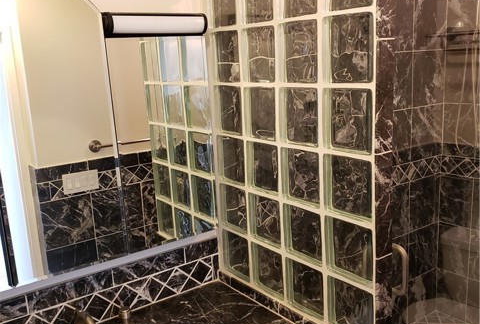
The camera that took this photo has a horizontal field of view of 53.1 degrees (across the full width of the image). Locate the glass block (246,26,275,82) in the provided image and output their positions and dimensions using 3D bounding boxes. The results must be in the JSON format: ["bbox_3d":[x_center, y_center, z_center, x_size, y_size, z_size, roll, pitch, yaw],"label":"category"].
[{"bbox_3d":[0.092,-0.378,1.698,0.080,0.190,0.190,-12,15,-35],"label":"glass block"}]

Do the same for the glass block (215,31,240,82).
[{"bbox_3d":[-0.028,-0.405,1.855,0.080,0.190,0.190,-12,15,-35],"label":"glass block"}]

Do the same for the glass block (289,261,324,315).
[{"bbox_3d":[0.255,0.440,1.718,0.085,0.194,0.194,-11,15,-35],"label":"glass block"}]

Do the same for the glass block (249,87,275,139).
[{"bbox_3d":[0.105,-0.184,1.754,0.085,0.194,0.194,-11,15,-35],"label":"glass block"}]

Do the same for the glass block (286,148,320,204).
[{"bbox_3d":[0.233,0.043,1.615,0.079,0.189,0.189,-12,15,-35],"label":"glass block"}]

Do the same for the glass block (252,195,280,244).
[{"bbox_3d":[0.125,0.213,1.838,0.085,0.194,0.194,-11,15,-35],"label":"glass block"}]

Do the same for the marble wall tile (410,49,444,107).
[{"bbox_3d":[1.095,-0.485,2.801,0.328,0.311,0.010,-12,15,-35],"label":"marble wall tile"}]

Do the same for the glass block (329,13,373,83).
[{"bbox_3d":[0.334,-0.327,1.389,0.085,0.194,0.194,-11,15,-35],"label":"glass block"}]

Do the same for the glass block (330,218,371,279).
[{"bbox_3d":[0.364,0.269,1.514,0.085,0.194,0.194,-11,15,-35],"label":"glass block"}]

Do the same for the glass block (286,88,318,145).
[{"bbox_3d":[0.223,-0.152,1.573,0.079,0.189,0.189,-12,15,-35],"label":"glass block"}]

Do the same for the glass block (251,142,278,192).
[{"bbox_3d":[0.115,0.015,1.796,0.085,0.194,0.194,-11,15,-35],"label":"glass block"}]

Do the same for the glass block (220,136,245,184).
[{"bbox_3d":[-0.007,-0.012,1.938,0.080,0.190,0.190,-12,15,-35],"label":"glass block"}]

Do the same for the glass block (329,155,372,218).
[{"bbox_3d":[0.353,0.069,1.468,0.080,0.190,0.190,-12,15,-35],"label":"glass block"}]

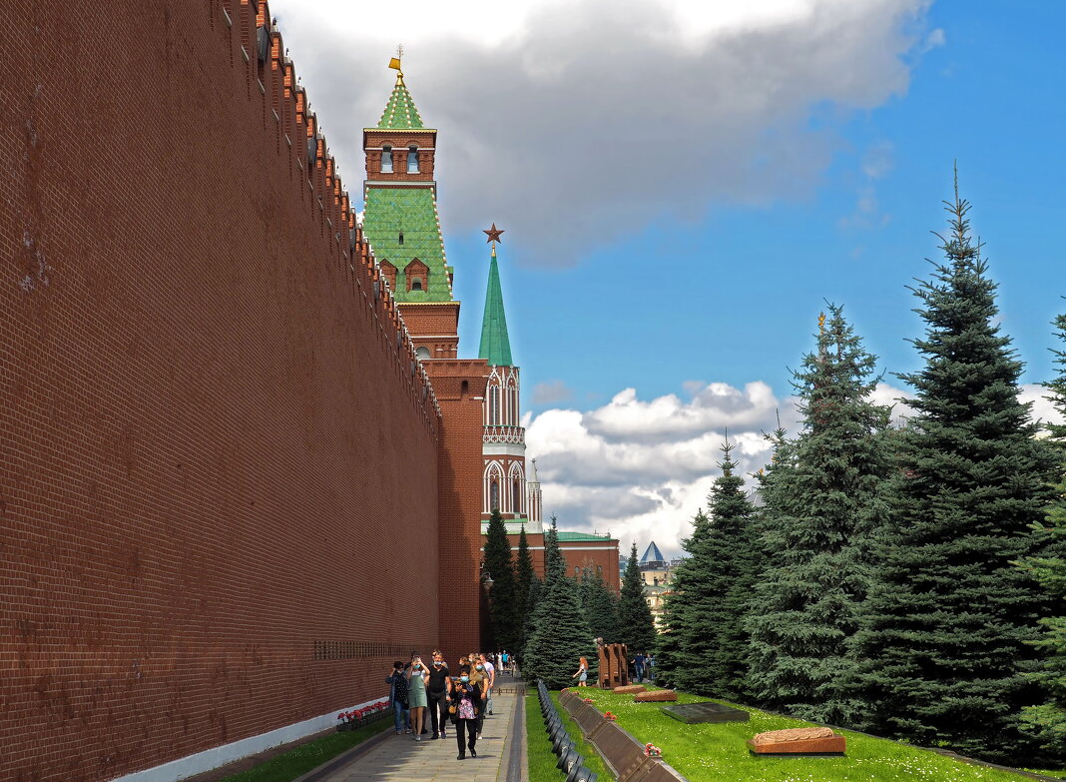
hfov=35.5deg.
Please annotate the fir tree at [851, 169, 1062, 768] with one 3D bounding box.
[{"bbox_3d":[7.048,1.075,27.220,3.900,9.513,3.900,0,-9,0],"label":"fir tree"}]

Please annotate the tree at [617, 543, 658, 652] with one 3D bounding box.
[{"bbox_3d":[7.334,15.623,118.728,3.200,9.420,3.200,0,-9,0],"label":"tree"}]

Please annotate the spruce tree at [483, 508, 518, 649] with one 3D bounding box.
[{"bbox_3d":[-2.329,14.878,123.194,3.000,12.320,3.000,0,-9,0],"label":"spruce tree"}]

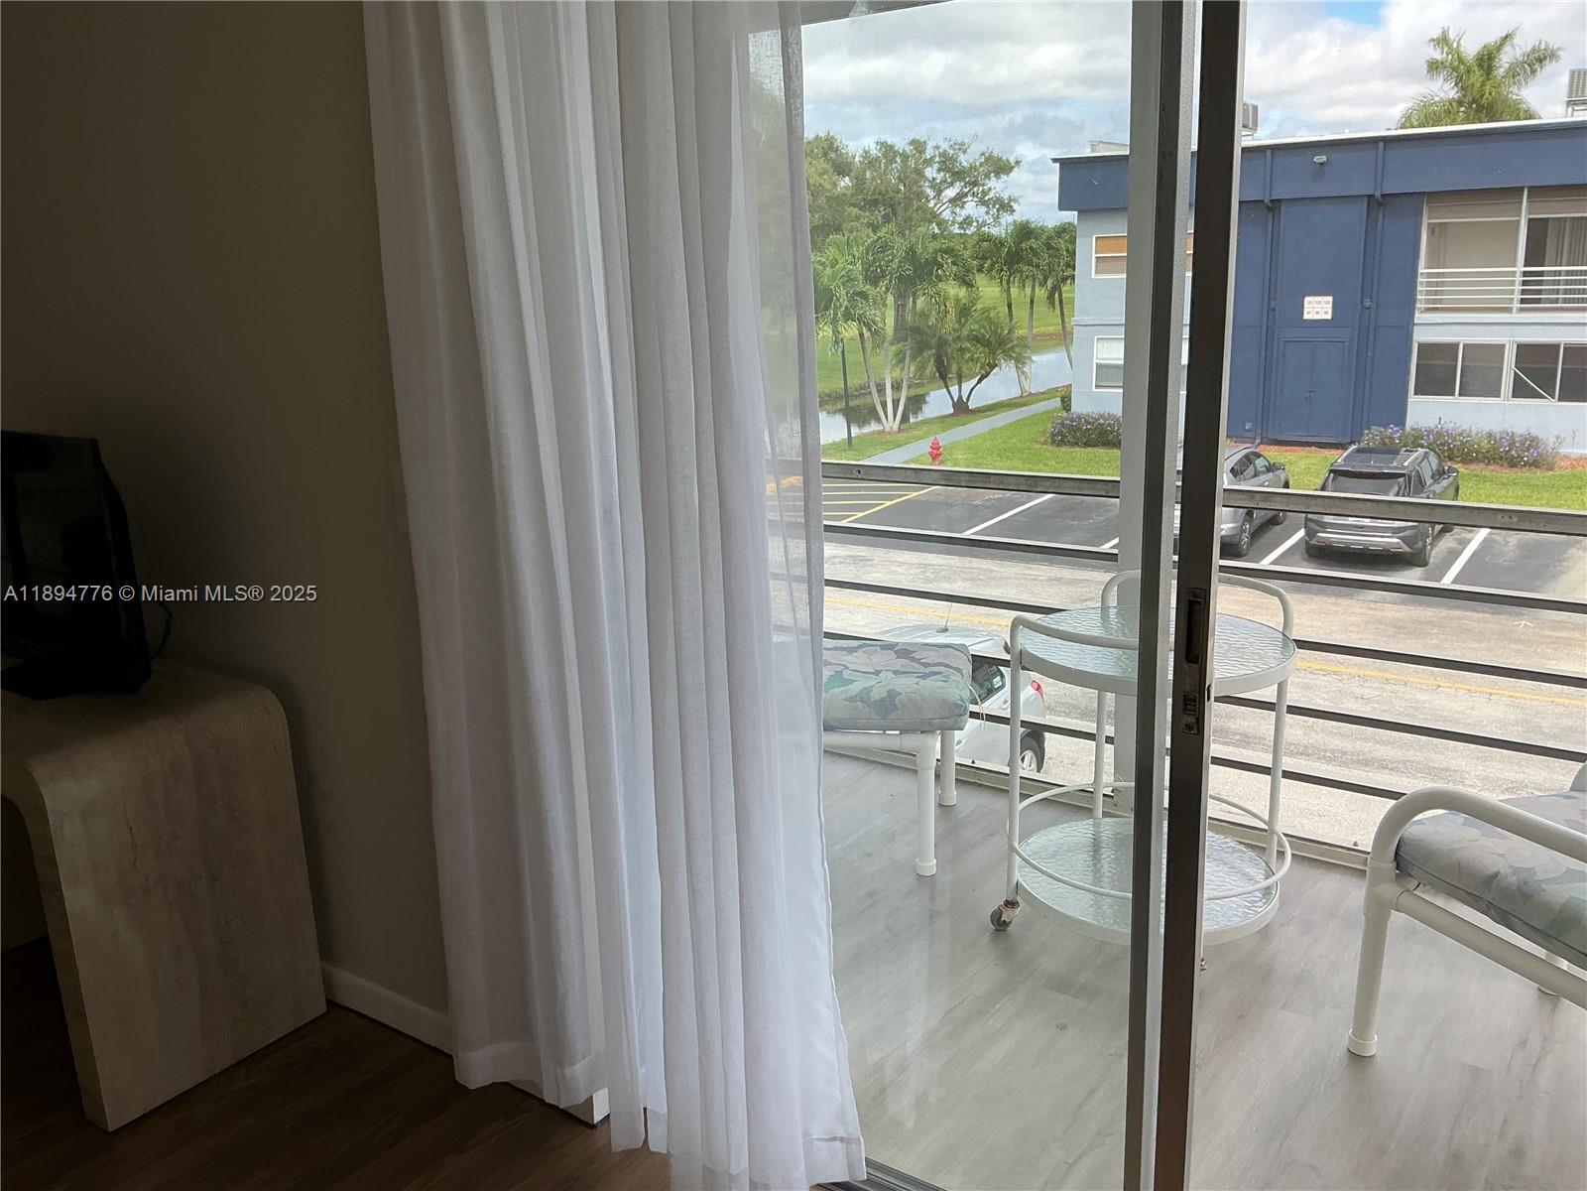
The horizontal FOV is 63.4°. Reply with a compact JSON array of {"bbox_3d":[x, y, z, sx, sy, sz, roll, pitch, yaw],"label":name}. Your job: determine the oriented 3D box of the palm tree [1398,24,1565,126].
[{"bbox_3d":[25.228,-14.634,47.823,6.200,11.832,6.200,5,16,26],"label":"palm tree"}]

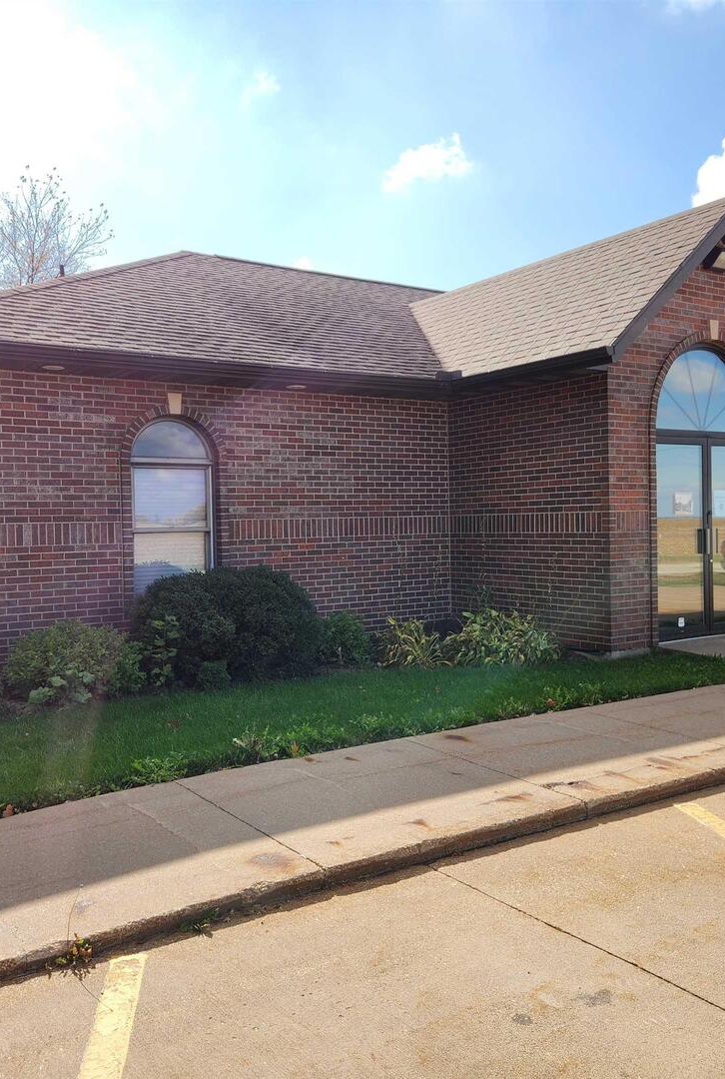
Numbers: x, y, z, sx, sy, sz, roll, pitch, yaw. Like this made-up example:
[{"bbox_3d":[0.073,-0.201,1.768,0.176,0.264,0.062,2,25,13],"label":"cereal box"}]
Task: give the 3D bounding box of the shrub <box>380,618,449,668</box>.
[{"bbox_3d":[0.487,0.959,8.892,0.716,0.467,0.658,-1,1,0],"label":"shrub"}]

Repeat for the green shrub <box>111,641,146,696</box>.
[{"bbox_3d":[-1.880,1.032,7.709,0.294,0.474,0.279,-2,1,-34],"label":"green shrub"}]

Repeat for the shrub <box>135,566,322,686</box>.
[{"bbox_3d":[-1.153,0.746,8.360,1.734,1.037,1.422,-2,1,-34],"label":"shrub"}]

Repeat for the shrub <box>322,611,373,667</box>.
[{"bbox_3d":[-0.156,0.955,9.201,0.525,0.528,0.499,-1,1,0],"label":"shrub"}]

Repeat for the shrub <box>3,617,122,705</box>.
[{"bbox_3d":[-2.342,0.963,7.535,0.959,0.665,0.844,-2,1,-34],"label":"shrub"}]

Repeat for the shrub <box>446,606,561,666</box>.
[{"bbox_3d":[1.340,0.909,9.006,1.189,0.532,1.010,-2,1,-34],"label":"shrub"}]

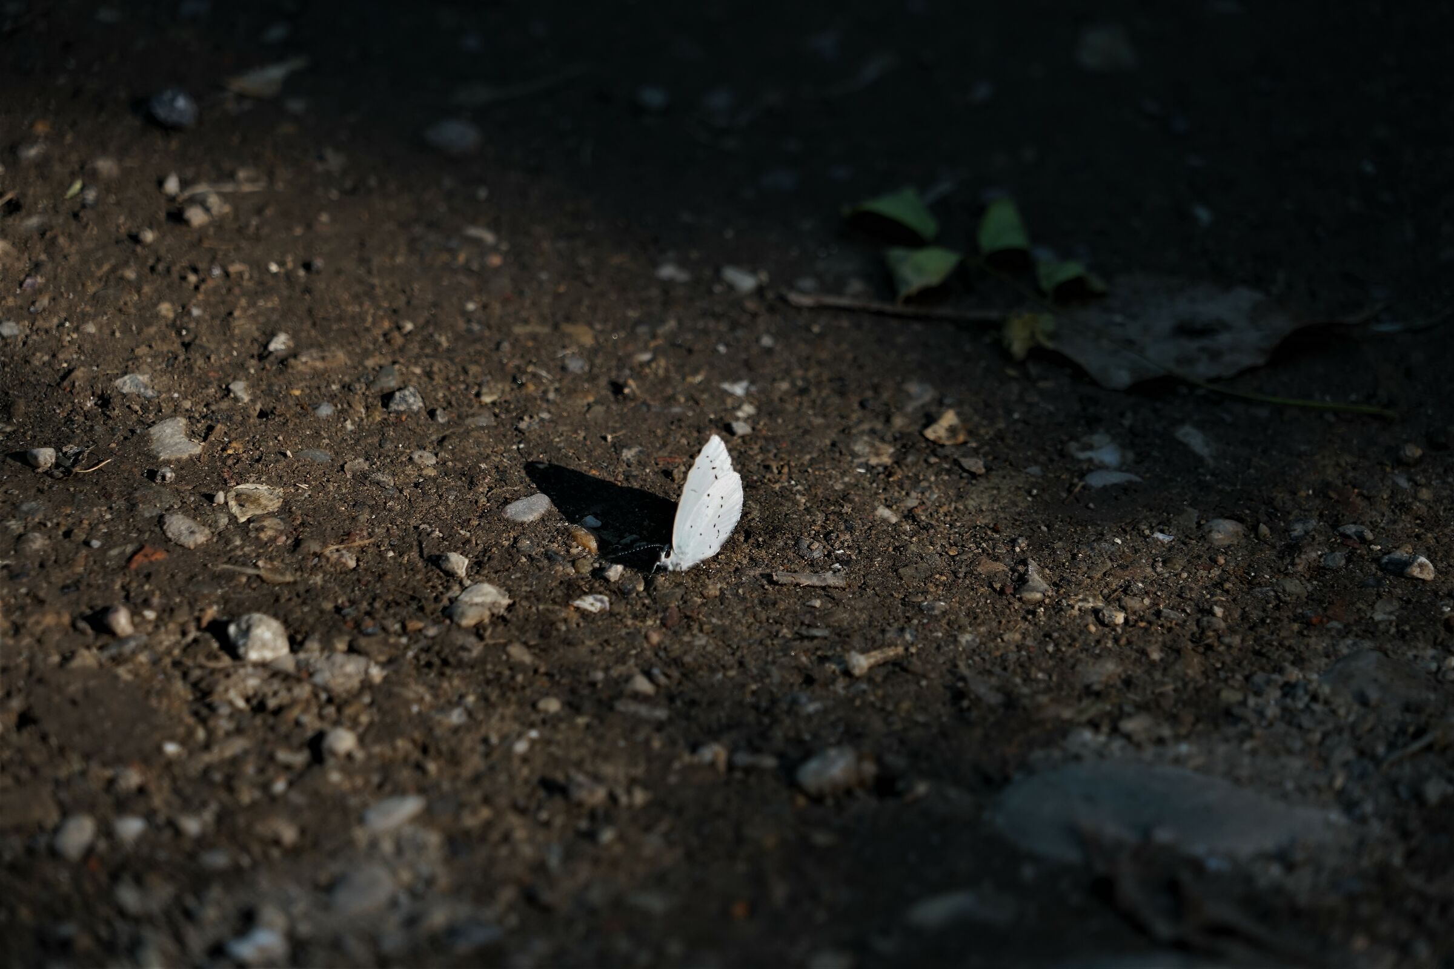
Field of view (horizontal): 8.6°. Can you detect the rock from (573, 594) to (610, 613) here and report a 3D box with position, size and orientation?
[{"bbox_3d":[-0.015,0.013,1.051,0.004,0.002,0.003,5,33,0],"label":"rock"}]

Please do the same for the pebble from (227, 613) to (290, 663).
[{"bbox_3d":[-0.050,0.016,1.031,0.007,0.005,0.006,4,37,0],"label":"pebble"}]

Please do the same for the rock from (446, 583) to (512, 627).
[{"bbox_3d":[-0.027,0.013,1.071,0.007,0.004,0.006,0,39,0],"label":"rock"}]

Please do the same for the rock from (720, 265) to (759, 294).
[{"bbox_3d":[0.001,-0.023,1.108,0.005,0.003,0.005,5,33,0],"label":"rock"}]

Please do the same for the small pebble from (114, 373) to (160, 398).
[{"bbox_3d":[-0.066,-0.011,1.081,0.005,0.002,0.004,5,33,0],"label":"small pebble"}]

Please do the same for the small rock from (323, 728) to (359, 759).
[{"bbox_3d":[-0.041,0.027,1.018,0.004,0.003,0.004,4,37,0],"label":"small rock"}]

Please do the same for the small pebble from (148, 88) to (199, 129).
[{"bbox_3d":[-0.063,-0.043,1.109,0.006,0.004,0.005,4,37,0],"label":"small pebble"}]

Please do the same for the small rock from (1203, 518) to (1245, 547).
[{"bbox_3d":[0.055,0.005,1.082,0.005,0.003,0.004,0,39,0],"label":"small rock"}]

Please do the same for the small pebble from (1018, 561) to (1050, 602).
[{"bbox_3d":[0.036,0.011,1.142,0.004,0.004,0.005,6,30,0],"label":"small pebble"}]

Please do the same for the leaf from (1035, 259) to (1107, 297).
[{"bbox_3d":[0.043,-0.026,1.204,0.009,0.004,0.006,6,30,0],"label":"leaf"}]

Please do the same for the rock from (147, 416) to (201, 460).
[{"bbox_3d":[-0.061,-0.005,1.072,0.006,0.004,0.007,5,33,0],"label":"rock"}]

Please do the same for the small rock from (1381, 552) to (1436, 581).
[{"bbox_3d":[0.074,0.009,1.054,0.006,0.003,0.004,13,38,12],"label":"small rock"}]

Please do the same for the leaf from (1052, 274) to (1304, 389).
[{"bbox_3d":[0.051,-0.017,1.103,0.029,0.005,0.019,5,33,0],"label":"leaf"}]

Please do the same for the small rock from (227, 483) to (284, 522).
[{"bbox_3d":[-0.056,0.002,1.143,0.007,0.003,0.007,6,30,0],"label":"small rock"}]

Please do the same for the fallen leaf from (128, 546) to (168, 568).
[{"bbox_3d":[-0.068,0.008,1.131,0.005,0.001,0.004,-7,32,-21],"label":"fallen leaf"}]

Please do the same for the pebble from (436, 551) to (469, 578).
[{"bbox_3d":[-0.030,0.009,1.054,0.004,0.002,0.004,5,33,0],"label":"pebble"}]

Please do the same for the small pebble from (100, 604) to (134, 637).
[{"bbox_3d":[-0.065,0.015,1.033,0.004,0.003,0.004,4,37,0],"label":"small pebble"}]

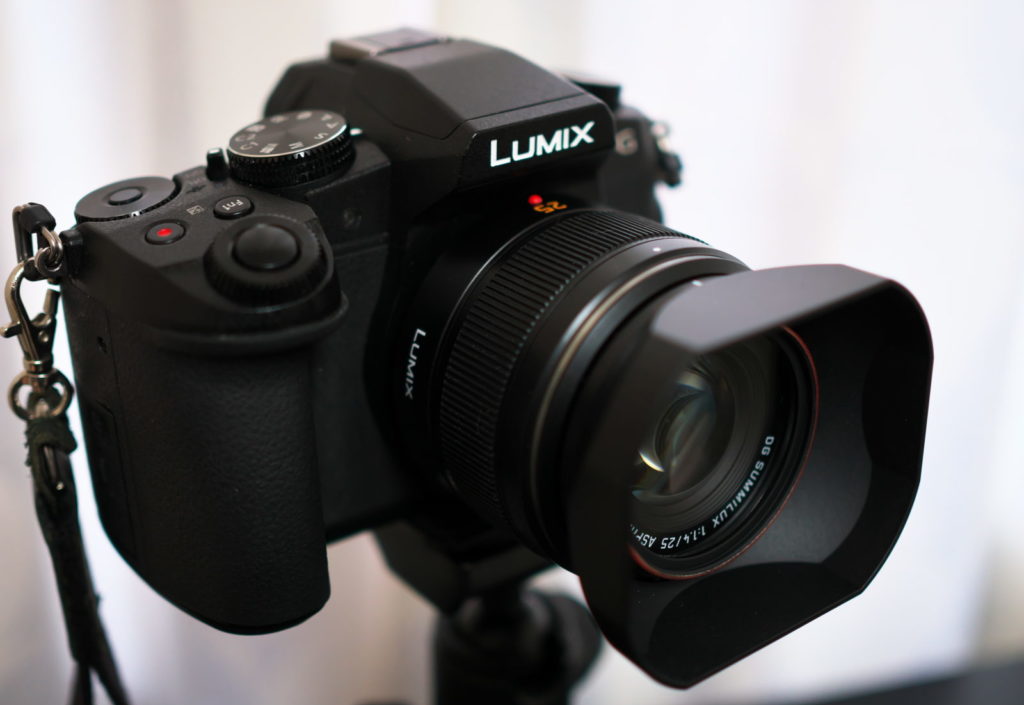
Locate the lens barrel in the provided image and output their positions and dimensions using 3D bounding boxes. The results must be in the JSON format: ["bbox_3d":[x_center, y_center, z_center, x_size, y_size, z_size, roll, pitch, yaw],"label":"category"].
[{"bbox_3d":[0.025,0.011,0.274,0.073,0.063,0.072,-19,31,-33],"label":"lens barrel"}]

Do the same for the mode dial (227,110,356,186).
[{"bbox_3d":[-0.041,-0.038,0.276,0.023,0.006,0.023,-6,31,4],"label":"mode dial"}]

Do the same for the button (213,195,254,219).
[{"bbox_3d":[-0.049,-0.026,0.263,0.007,0.001,0.007,-3,33,2],"label":"button"}]

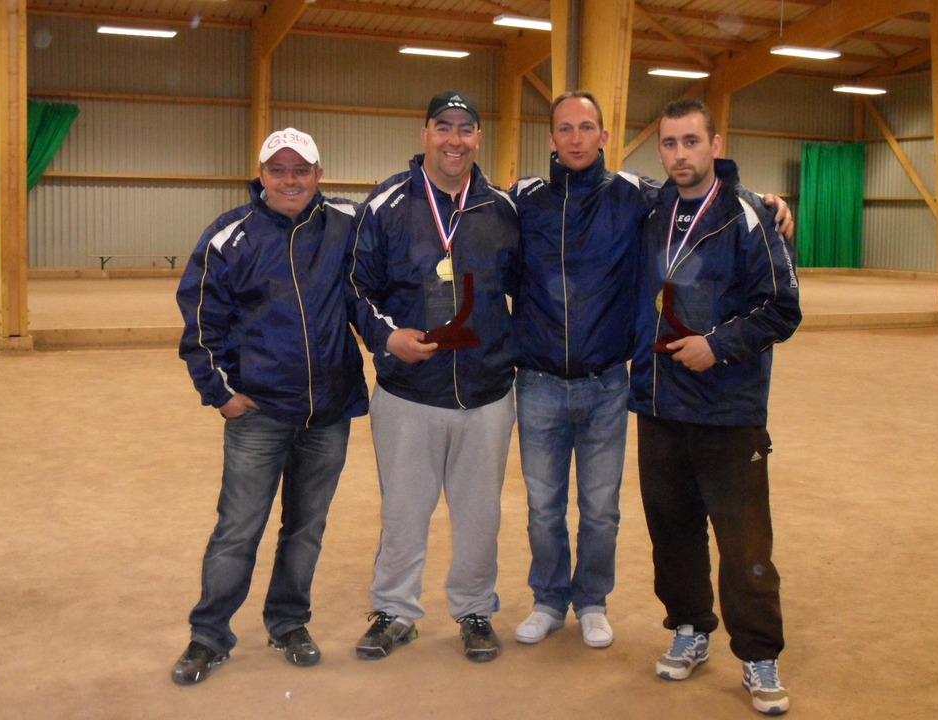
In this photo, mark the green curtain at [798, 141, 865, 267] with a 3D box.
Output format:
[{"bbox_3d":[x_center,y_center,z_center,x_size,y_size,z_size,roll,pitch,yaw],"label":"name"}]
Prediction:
[{"bbox_3d":[8.986,-3.855,27.500,1.700,3.150,0.220,0,7,-8],"label":"green curtain"}]

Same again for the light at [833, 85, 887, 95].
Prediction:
[{"bbox_3d":[9.352,-6.455,26.500,1.500,0.110,0.250,-1,8,-19],"label":"light"}]

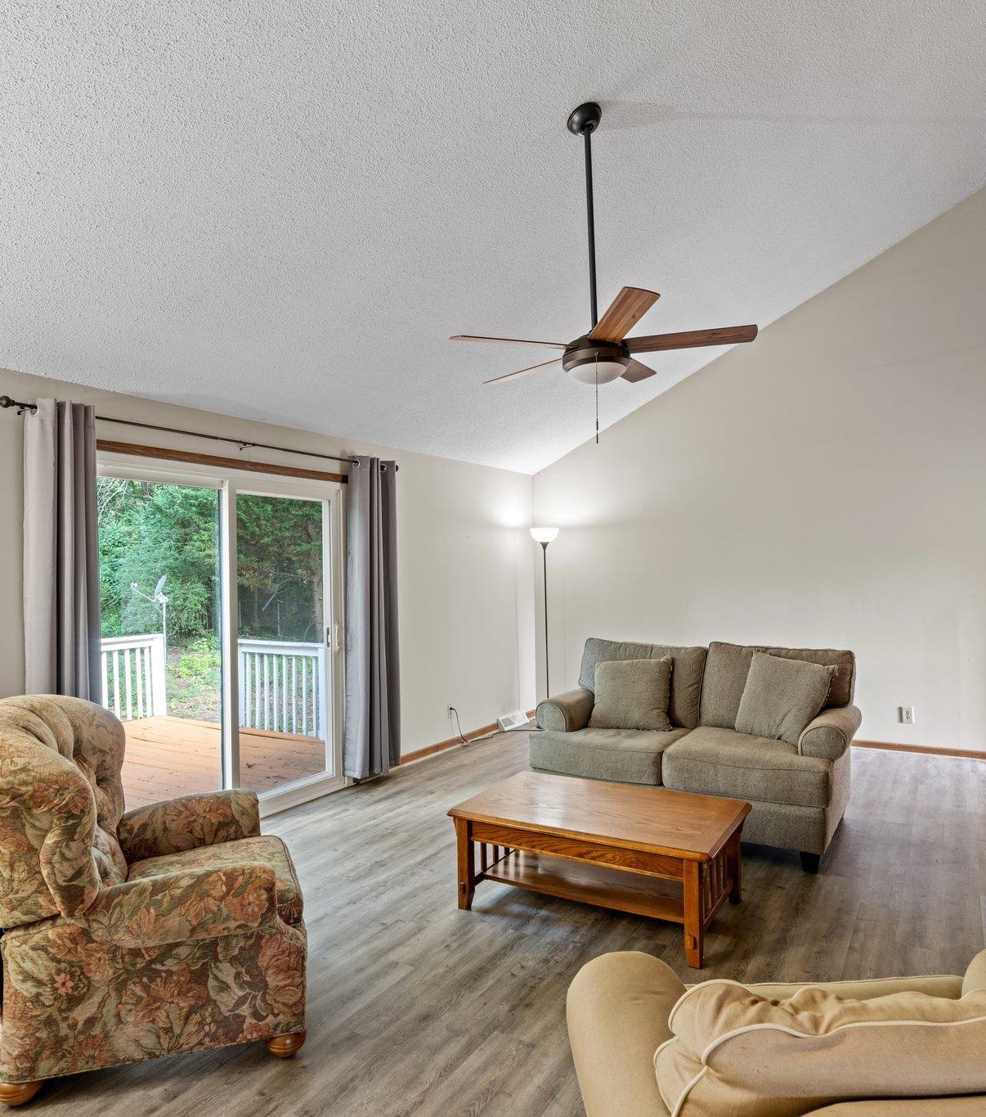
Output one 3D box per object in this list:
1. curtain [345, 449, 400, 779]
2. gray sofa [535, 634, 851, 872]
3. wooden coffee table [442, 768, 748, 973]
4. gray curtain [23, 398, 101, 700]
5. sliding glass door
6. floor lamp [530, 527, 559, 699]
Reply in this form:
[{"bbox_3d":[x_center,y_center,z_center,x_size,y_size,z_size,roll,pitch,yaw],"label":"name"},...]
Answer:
[{"bbox_3d":[-0.832,0.405,5.147,0.120,2.155,0.563,0,0,31],"label":"curtain"},{"bbox_3d":[1.179,1.028,4.321,1.727,0.997,0.943,0,0,29],"label":"gray sofa"},{"bbox_3d":[0.469,1.313,3.282,1.135,0.427,0.718,0,0,29],"label":"wooden coffee table"},{"bbox_3d":[-1.928,0.404,3.342,0.120,2.155,0.336,0,0,31],"label":"gray curtain"},{"bbox_3d":[-1.518,0.521,4.243,0.105,2.029,1.840,0,0,31],"label":"sliding glass door"},{"bbox_3d":[0.489,0.635,6.750,0.270,1.799,0.270,0,0,0],"label":"floor lamp"}]

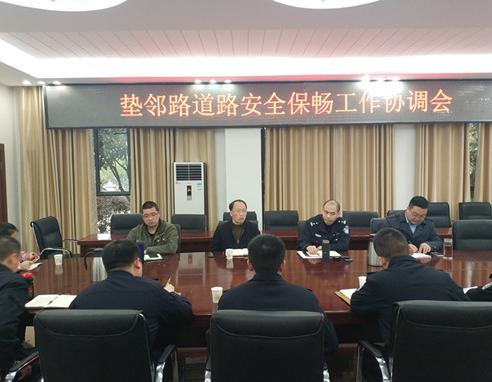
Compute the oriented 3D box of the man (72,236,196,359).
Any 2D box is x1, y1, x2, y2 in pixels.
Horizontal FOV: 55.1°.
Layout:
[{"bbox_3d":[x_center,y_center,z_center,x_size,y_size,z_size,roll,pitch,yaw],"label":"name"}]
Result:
[{"bbox_3d":[-0.547,0.830,2.400,0.570,1.240,0.800,0,3,10],"label":"man"}]

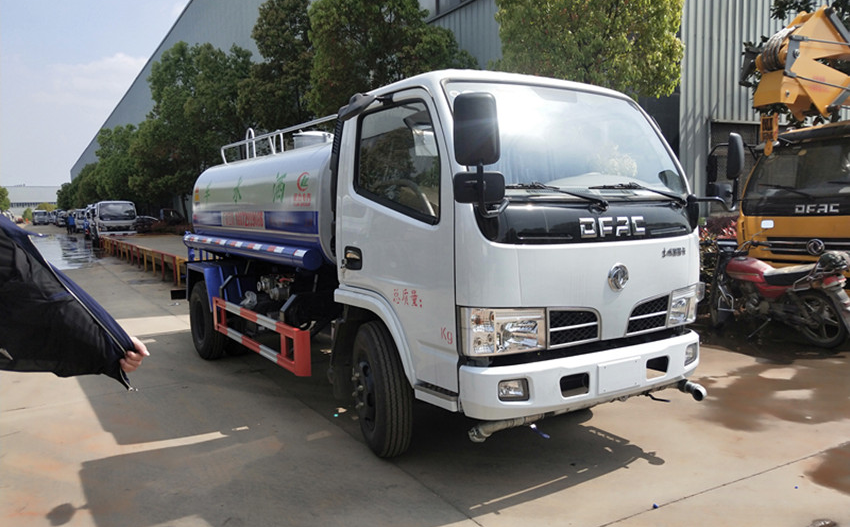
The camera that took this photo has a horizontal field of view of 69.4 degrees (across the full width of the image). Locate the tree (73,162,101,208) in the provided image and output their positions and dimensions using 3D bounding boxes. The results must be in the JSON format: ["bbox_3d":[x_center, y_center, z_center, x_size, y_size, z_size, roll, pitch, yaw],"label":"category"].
[{"bbox_3d":[-48.562,-10.287,87.754,4.100,8.500,4.100,-3,6,-29],"label":"tree"}]

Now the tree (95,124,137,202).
[{"bbox_3d":[-27.764,-7.809,54.723,3.900,9.200,3.900,-3,6,-27],"label":"tree"}]

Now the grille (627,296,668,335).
[{"bbox_3d":[1.295,0.295,3.580,0.370,0.195,0.070,-4,6,-33],"label":"grille"}]

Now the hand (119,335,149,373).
[{"bbox_3d":[-0.791,0.246,1.660,0.090,0.100,0.085,0,4,0],"label":"hand"}]

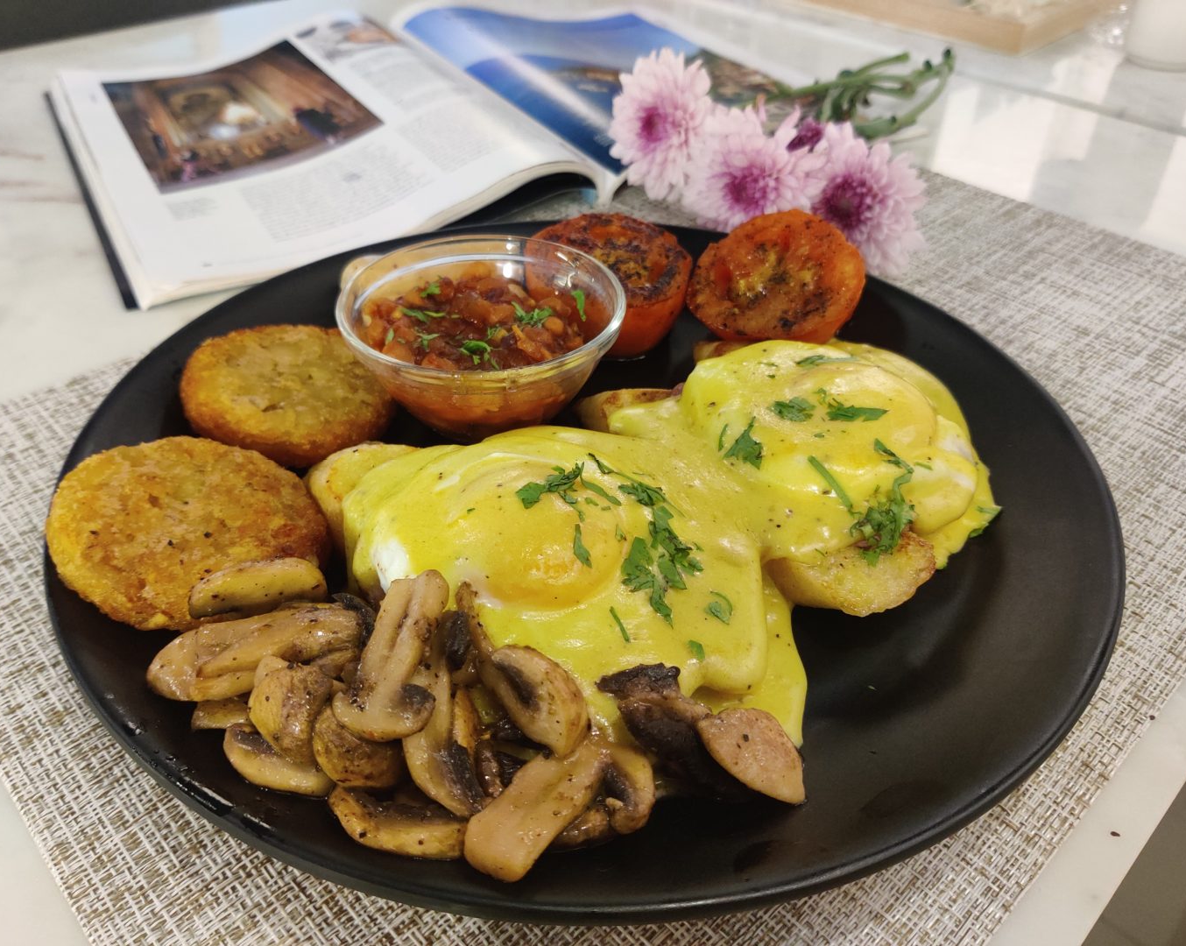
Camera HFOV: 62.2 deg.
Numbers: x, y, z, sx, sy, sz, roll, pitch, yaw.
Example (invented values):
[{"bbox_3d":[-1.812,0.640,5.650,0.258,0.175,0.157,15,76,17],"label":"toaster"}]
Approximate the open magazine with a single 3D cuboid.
[{"bbox_3d":[-0.063,-0.202,0.519,0.397,0.030,0.282,-18,42,-22],"label":"open magazine"}]

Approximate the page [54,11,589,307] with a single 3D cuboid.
[{"bbox_3d":[-0.143,-0.177,0.483,0.198,0.027,0.280,-18,42,-22],"label":"page"}]

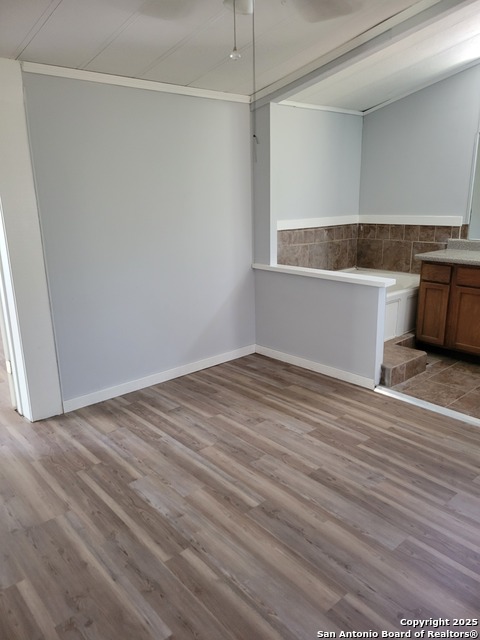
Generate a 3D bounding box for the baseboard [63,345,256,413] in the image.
[{"bbox_3d":[-0.555,0.444,4.022,1.875,0.089,0.015,-14,19,-40],"label":"baseboard"}]

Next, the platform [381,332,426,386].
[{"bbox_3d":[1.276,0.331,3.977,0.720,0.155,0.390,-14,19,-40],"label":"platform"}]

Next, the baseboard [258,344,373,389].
[{"bbox_3d":[0.593,0.381,4.143,0.015,0.089,1.317,-14,19,-40],"label":"baseboard"}]

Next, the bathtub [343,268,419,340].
[{"bbox_3d":[1.129,-0.161,4.731,1.570,0.410,1.130,-14,19,-40],"label":"bathtub"}]

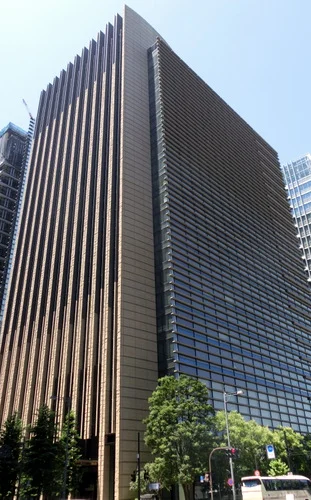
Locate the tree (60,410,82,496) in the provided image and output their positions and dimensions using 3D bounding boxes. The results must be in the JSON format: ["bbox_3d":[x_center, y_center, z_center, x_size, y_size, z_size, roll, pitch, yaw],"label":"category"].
[{"bbox_3d":[-9.196,22.933,45.835,2.700,10.170,2.700,-2,-30,0],"label":"tree"}]

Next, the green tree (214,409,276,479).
[{"bbox_3d":[12.516,28.567,58.339,7.600,11.710,7.600,-2,-30,0],"label":"green tree"}]

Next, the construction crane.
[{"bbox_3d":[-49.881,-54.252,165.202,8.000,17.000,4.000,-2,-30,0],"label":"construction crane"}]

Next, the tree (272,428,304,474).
[{"bbox_3d":[21.236,33.344,65.808,5.600,10.430,5.600,-2,-30,0],"label":"tree"}]

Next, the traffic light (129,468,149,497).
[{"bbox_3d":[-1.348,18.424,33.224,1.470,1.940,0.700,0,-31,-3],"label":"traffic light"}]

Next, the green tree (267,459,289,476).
[{"bbox_3d":[16.379,30.510,55.408,3.000,5.190,3.000,-2,-30,0],"label":"green tree"}]

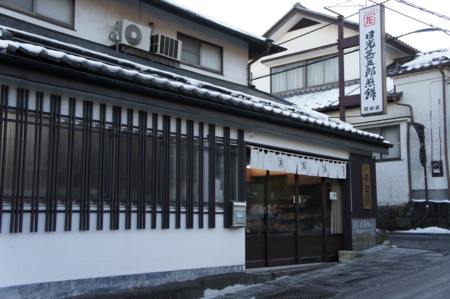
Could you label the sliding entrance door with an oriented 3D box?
[{"bbox_3d":[1.370,1.160,9.920,0.100,1.960,3.270,-6,-10,41],"label":"sliding entrance door"}]

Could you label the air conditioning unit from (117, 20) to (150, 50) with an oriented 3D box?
[{"bbox_3d":[-2.035,-2.485,11.600,0.285,0.535,0.775,0,-6,42],"label":"air conditioning unit"}]

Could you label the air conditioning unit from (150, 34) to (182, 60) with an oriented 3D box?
[{"bbox_3d":[-1.370,-2.370,12.330,0.285,0.475,0.715,0,-6,42],"label":"air conditioning unit"}]

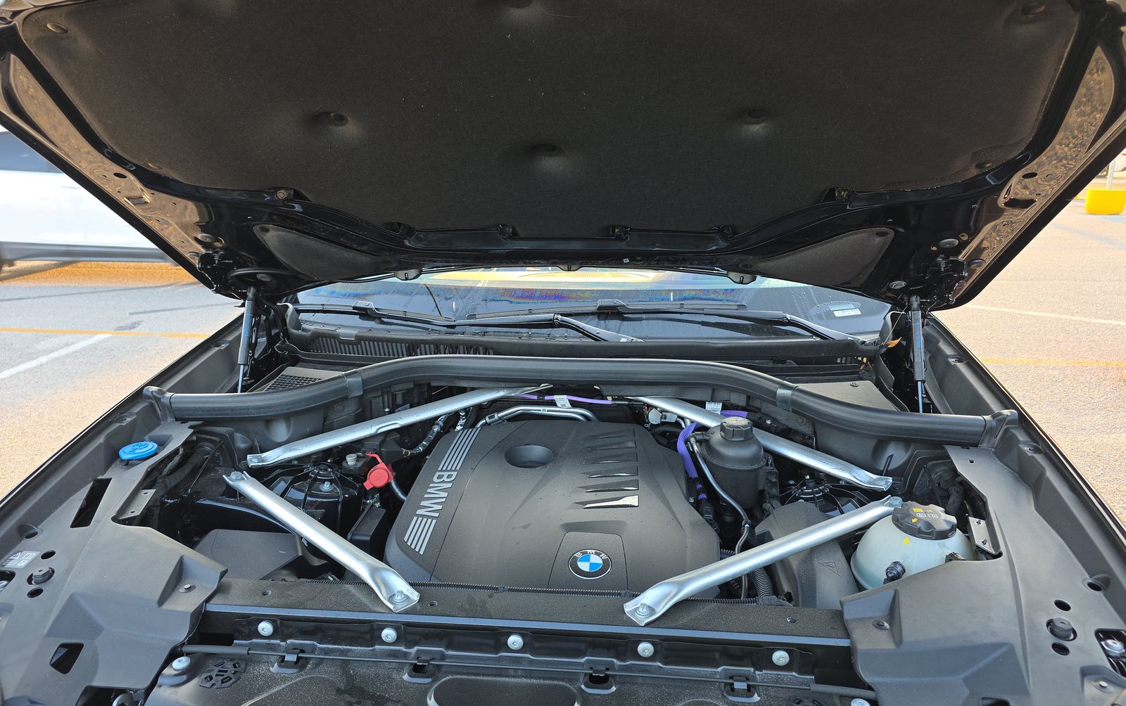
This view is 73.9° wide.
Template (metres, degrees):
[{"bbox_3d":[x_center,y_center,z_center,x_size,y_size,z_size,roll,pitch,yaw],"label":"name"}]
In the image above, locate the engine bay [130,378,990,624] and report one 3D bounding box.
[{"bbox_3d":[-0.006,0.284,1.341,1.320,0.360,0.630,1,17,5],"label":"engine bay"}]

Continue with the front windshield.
[{"bbox_3d":[0.065,-0.370,1.962,1.420,0.140,0.900,1,51,5],"label":"front windshield"}]

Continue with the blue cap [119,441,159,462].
[{"bbox_3d":[-0.738,0.172,1.300,0.058,0.017,0.058,0,17,0],"label":"blue cap"}]

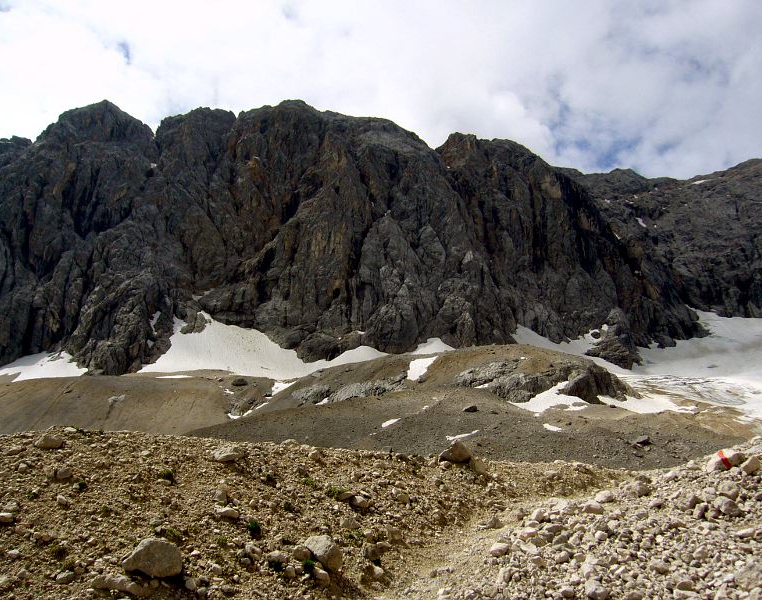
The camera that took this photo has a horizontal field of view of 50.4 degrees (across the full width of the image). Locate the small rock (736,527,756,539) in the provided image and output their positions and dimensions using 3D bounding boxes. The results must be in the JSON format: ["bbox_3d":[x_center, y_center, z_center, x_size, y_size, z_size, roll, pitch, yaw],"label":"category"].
[{"bbox_3d":[3.289,2.098,7.300,0.180,0.100,0.153,0,-2,0],"label":"small rock"}]

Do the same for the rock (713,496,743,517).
[{"bbox_3d":[3.179,1.889,7.400,0.266,0.168,0.213,0,-3,0],"label":"rock"}]

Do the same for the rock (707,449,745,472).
[{"bbox_3d":[3.748,1.746,8.800,0.422,0.240,0.338,0,-3,0],"label":"rock"}]

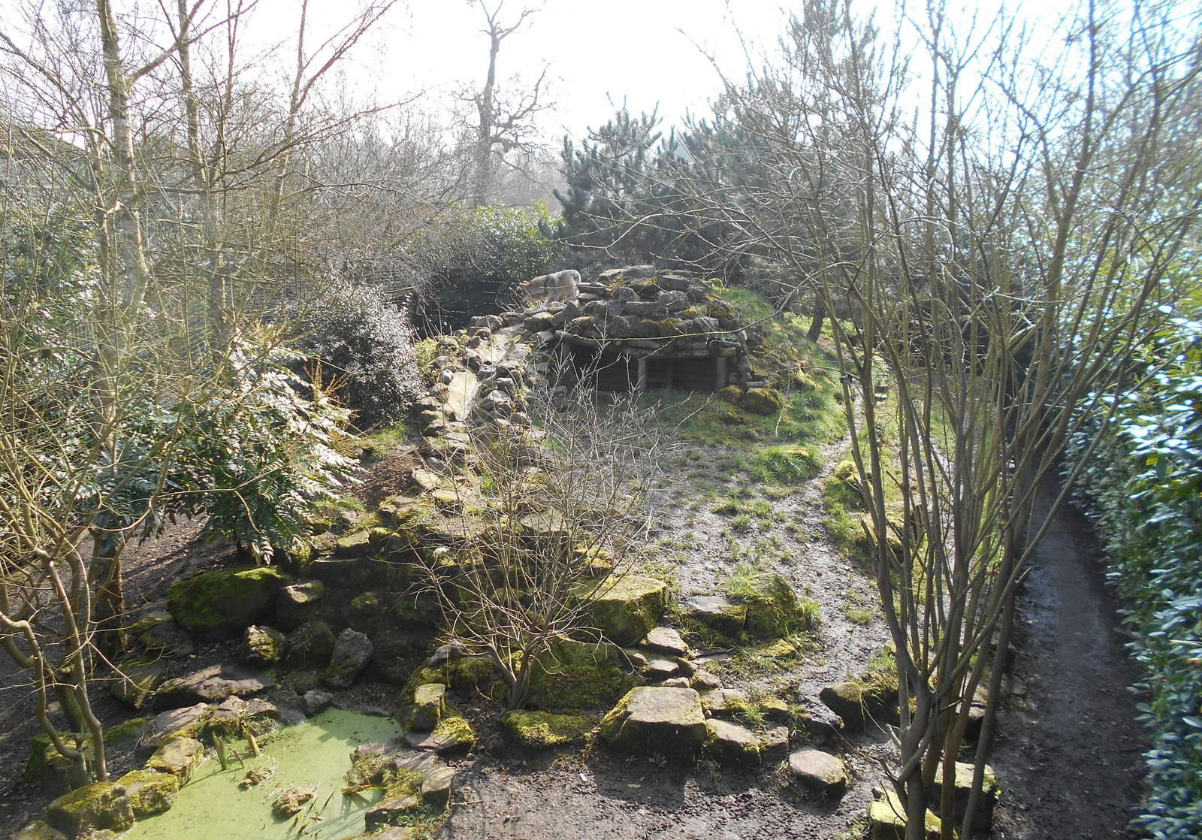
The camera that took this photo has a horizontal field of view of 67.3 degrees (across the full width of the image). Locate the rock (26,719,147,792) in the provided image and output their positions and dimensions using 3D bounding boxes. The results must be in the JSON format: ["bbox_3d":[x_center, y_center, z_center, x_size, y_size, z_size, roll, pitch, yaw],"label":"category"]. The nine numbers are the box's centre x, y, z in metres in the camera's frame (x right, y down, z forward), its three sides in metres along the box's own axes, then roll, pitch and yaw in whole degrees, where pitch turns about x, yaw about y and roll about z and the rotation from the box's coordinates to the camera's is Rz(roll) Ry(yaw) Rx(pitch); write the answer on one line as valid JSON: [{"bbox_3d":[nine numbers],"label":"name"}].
[{"bbox_3d":[-3.787,2.466,6.662,0.768,0.285,0.476,-7,13,-31],"label":"rock"}]

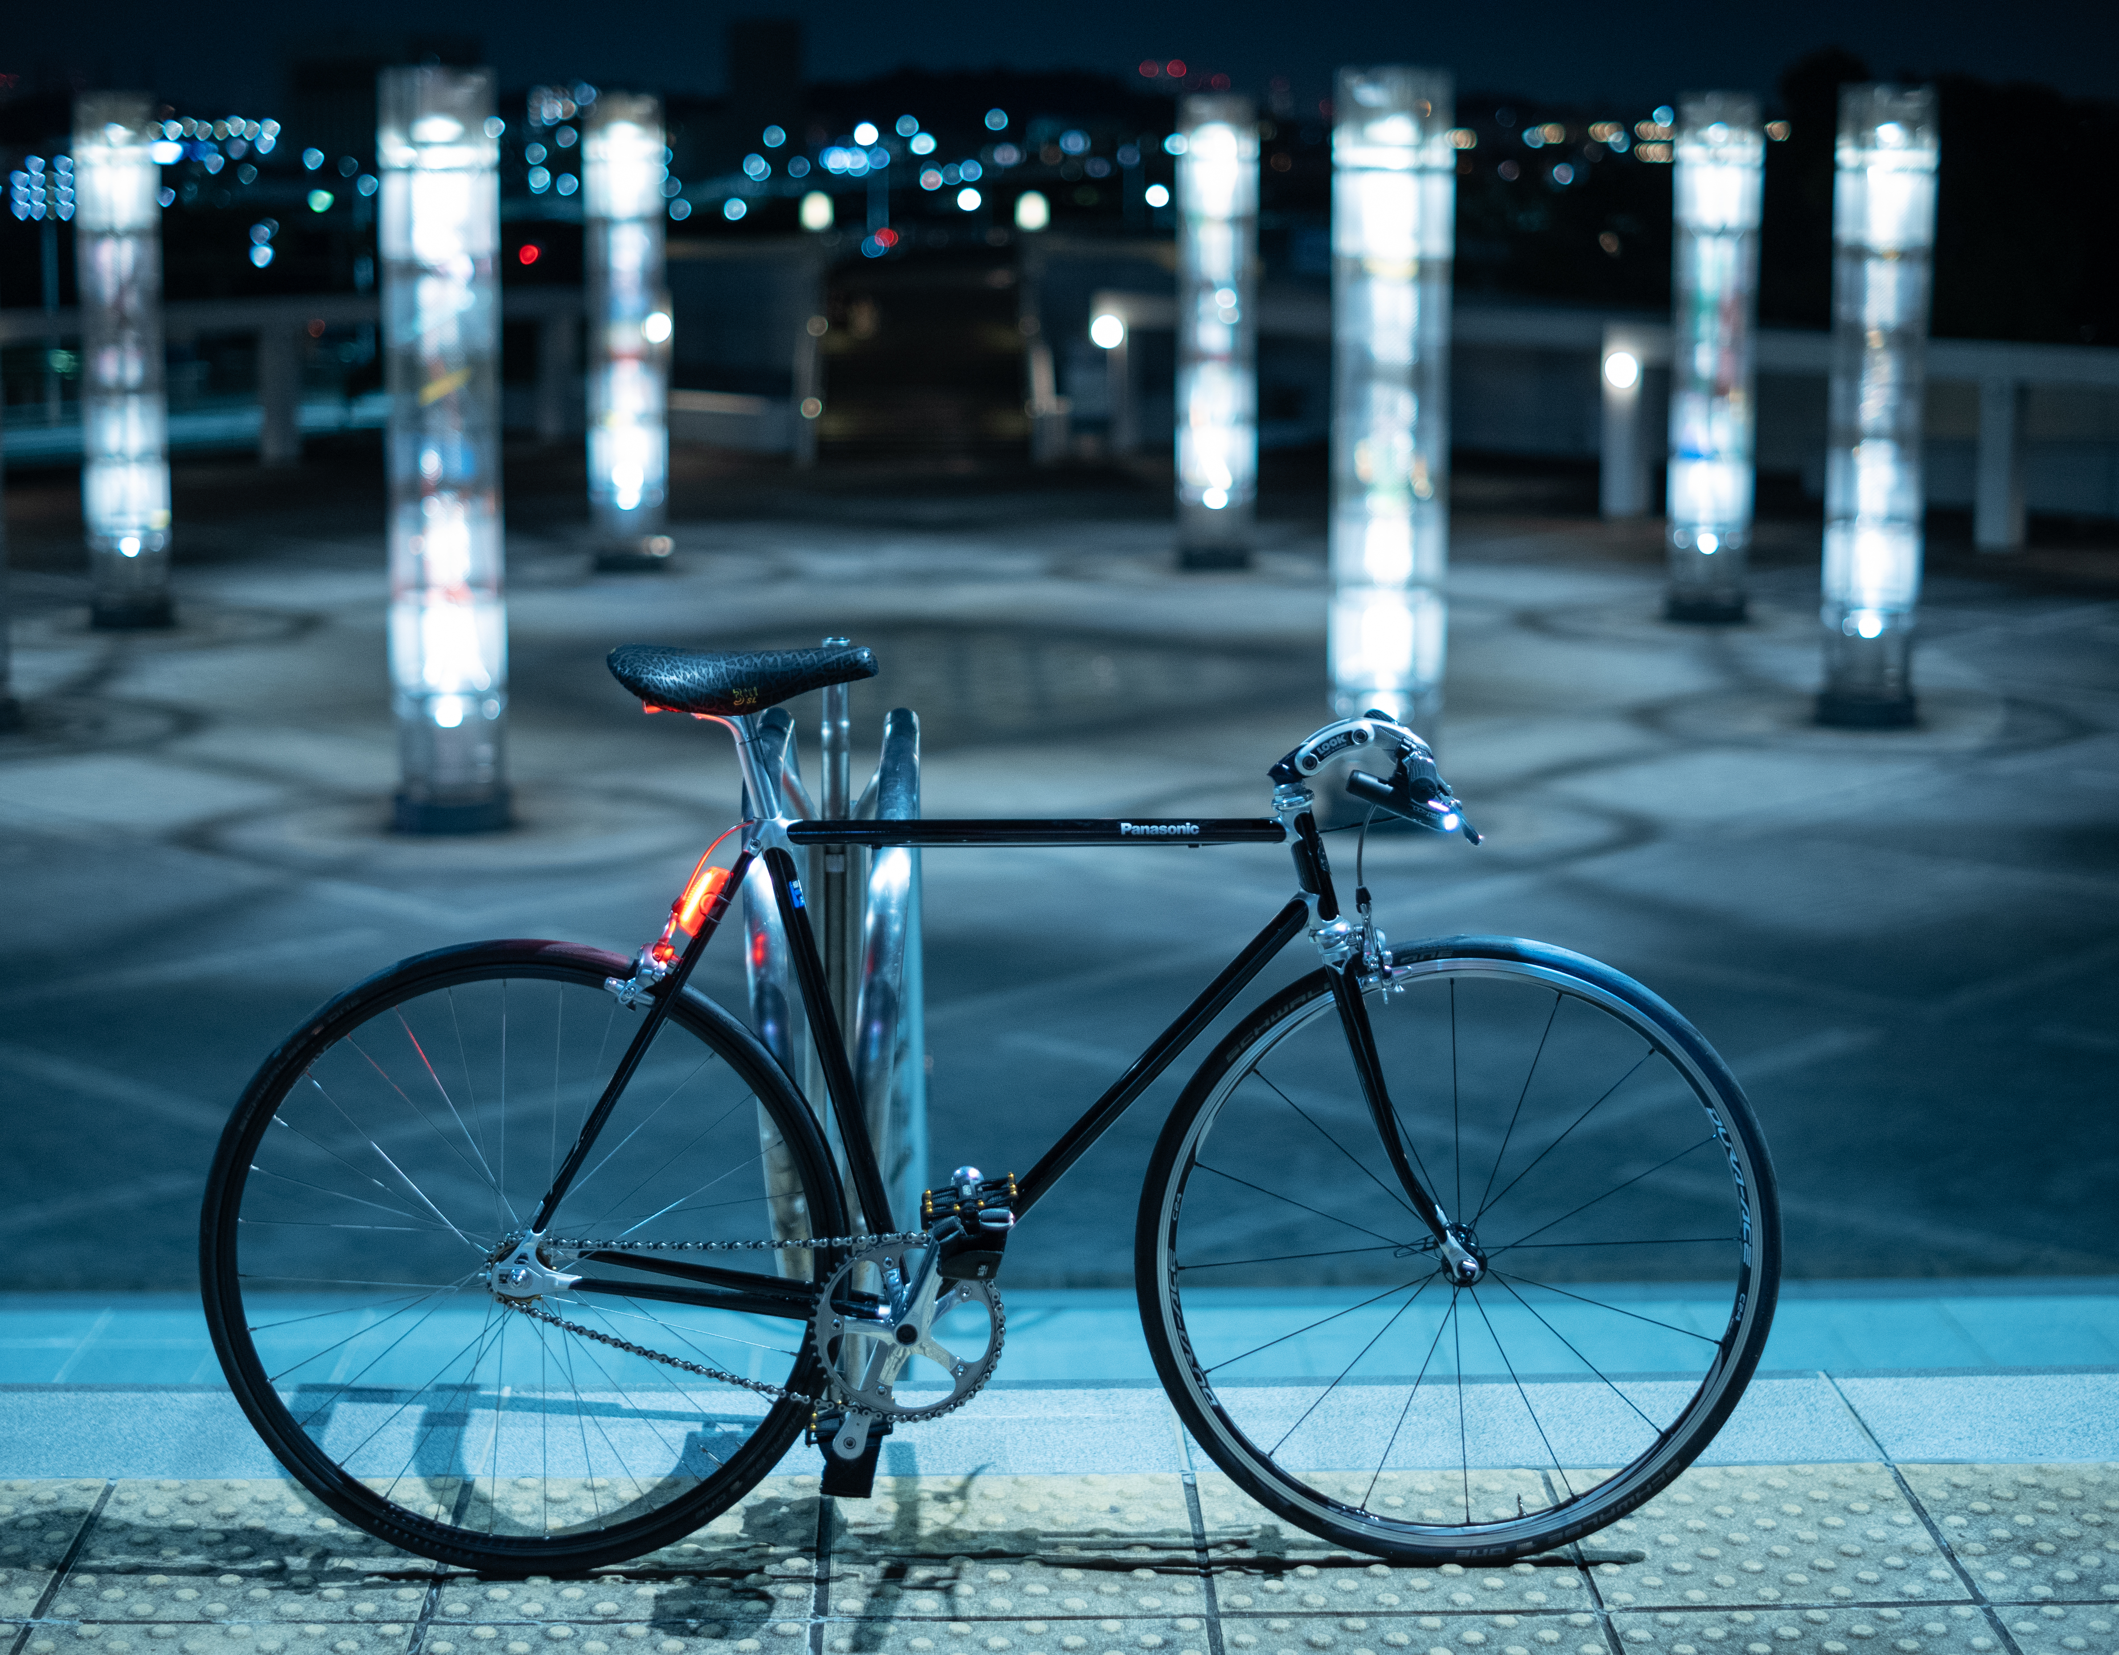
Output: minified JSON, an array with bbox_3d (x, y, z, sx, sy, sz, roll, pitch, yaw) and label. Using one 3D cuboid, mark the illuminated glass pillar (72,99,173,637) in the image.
[{"bbox_3d":[-7.063,-3.505,27.139,0.655,3.970,0.655,-3,11,-14],"label":"illuminated glass pillar"}]

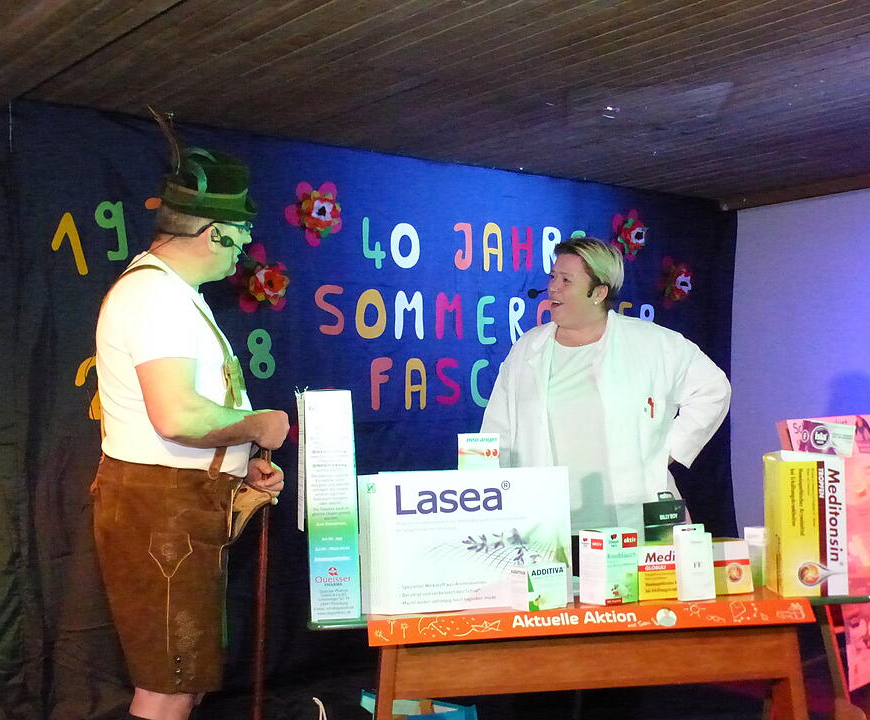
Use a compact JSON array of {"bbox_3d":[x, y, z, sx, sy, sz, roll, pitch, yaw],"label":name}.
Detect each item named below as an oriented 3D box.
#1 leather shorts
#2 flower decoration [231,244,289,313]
[{"bbox_3d":[-0.686,0.546,3.120,0.350,0.585,0.410,-1,-3,-12],"label":"leather shorts"},{"bbox_3d":[-0.666,-0.310,4.646,0.270,0.265,0.080,1,-4,-43],"label":"flower decoration"}]

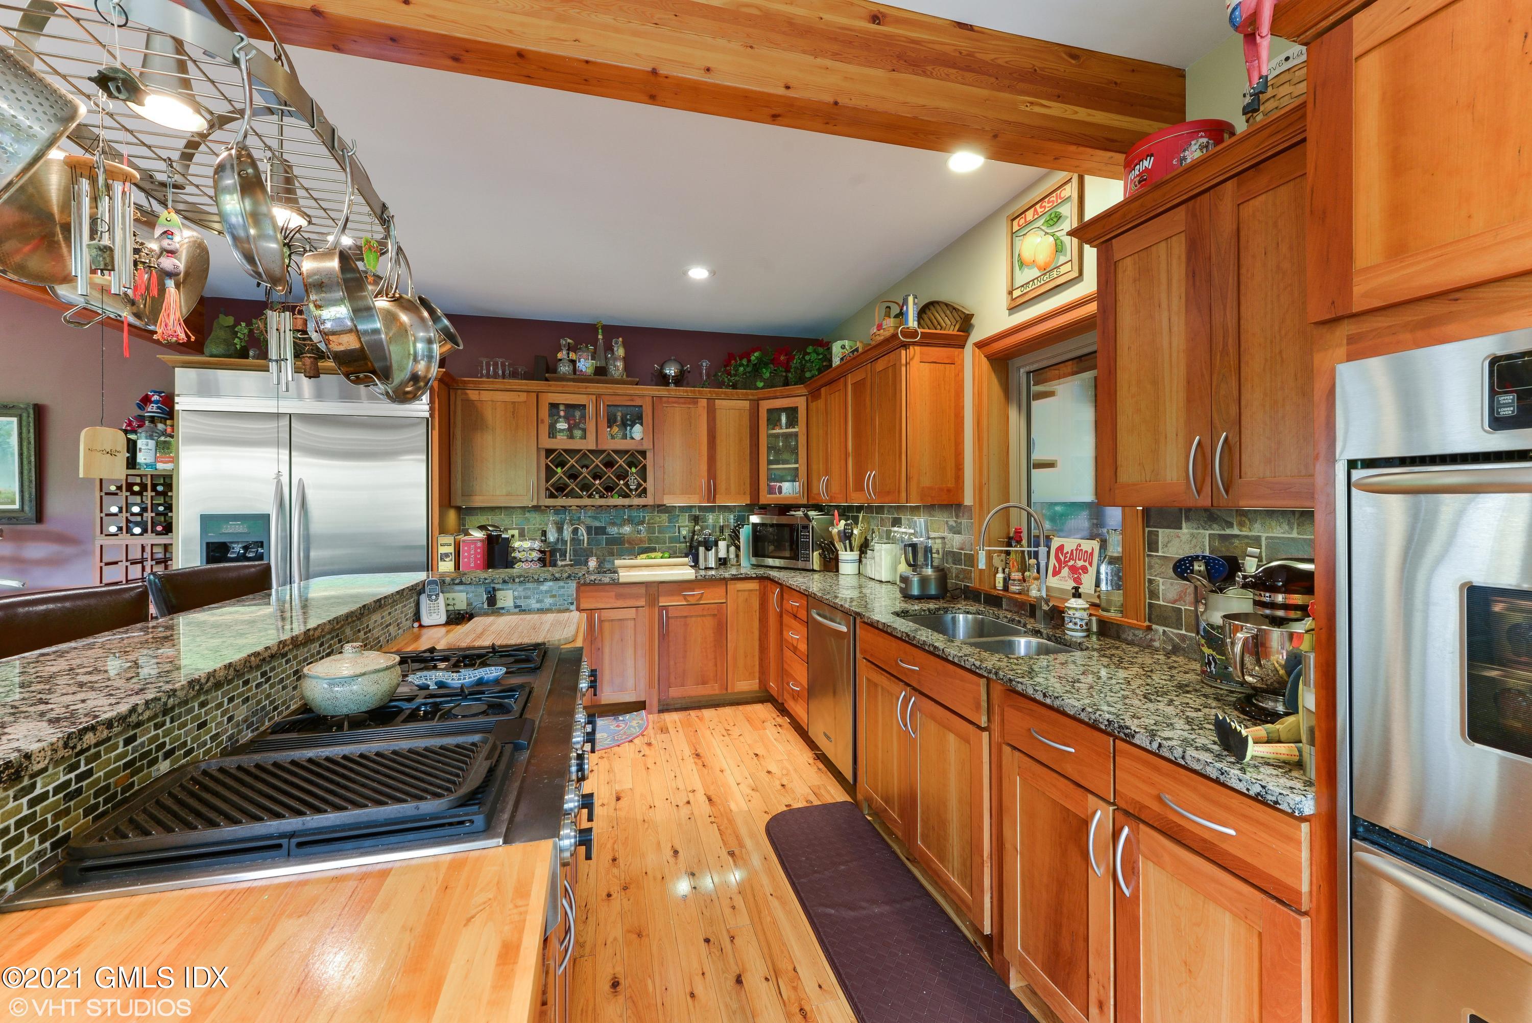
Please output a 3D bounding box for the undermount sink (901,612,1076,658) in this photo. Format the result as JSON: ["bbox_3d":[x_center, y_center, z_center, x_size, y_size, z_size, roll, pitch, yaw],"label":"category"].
[{"bbox_3d":[0.740,0.504,2.085,0.420,0.200,0.780,-1,1,-15],"label":"undermount sink"}]

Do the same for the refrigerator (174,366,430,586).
[{"bbox_3d":[-2.627,0.280,3.620,1.220,2.120,0.630,-1,1,-15],"label":"refrigerator"}]

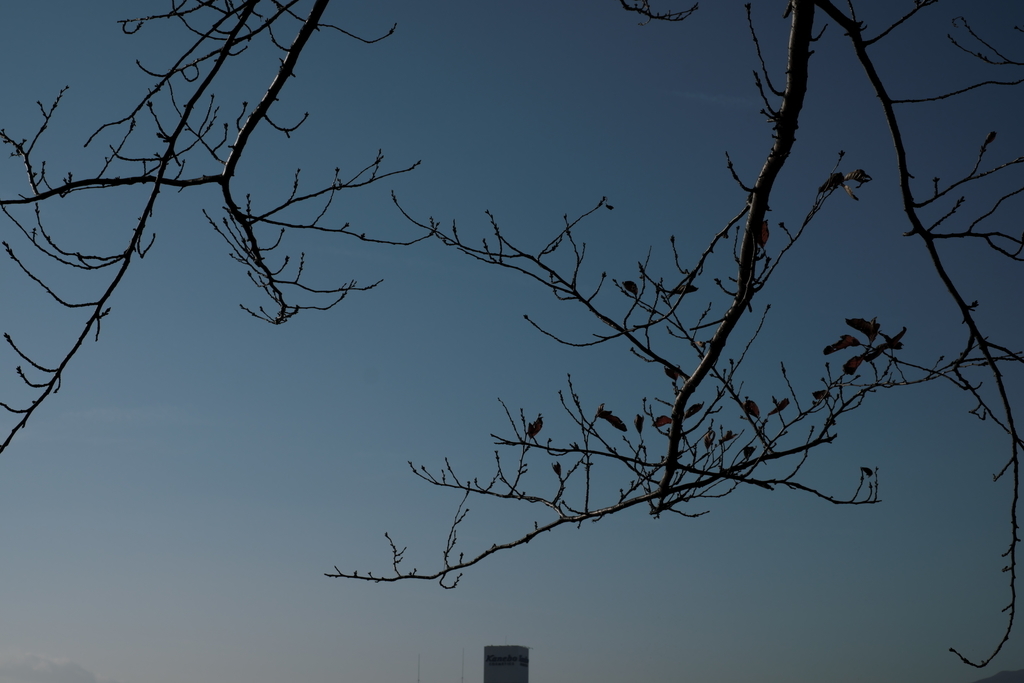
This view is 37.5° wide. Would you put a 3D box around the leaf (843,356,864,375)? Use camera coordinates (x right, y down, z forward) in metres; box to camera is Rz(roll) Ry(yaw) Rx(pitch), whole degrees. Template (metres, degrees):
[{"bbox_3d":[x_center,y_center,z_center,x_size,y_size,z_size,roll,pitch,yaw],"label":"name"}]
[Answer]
[{"bbox_3d":[0.679,0.048,3.000,0.049,0.026,0.020,-46,-10,8],"label":"leaf"}]

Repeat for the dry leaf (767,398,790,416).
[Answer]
[{"bbox_3d":[0.566,0.140,3.200,0.056,0.017,0.027,-36,-8,7],"label":"dry leaf"}]

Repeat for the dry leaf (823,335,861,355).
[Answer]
[{"bbox_3d":[0.658,0.006,3.000,0.077,0.020,0.027,-13,-3,12],"label":"dry leaf"}]

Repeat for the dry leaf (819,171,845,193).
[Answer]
[{"bbox_3d":[0.678,-0.338,3.200,0.061,0.017,0.027,-35,-2,13],"label":"dry leaf"}]

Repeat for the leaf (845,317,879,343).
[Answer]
[{"bbox_3d":[0.695,-0.024,3.000,0.034,0.070,0.020,-43,-8,10],"label":"leaf"}]

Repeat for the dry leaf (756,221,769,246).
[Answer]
[{"bbox_3d":[0.531,-0.229,3.200,0.025,0.058,0.020,5,5,9],"label":"dry leaf"}]

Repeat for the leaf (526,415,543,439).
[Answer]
[{"bbox_3d":[0.048,0.180,3.200,0.025,0.054,0.020,22,-3,2],"label":"leaf"}]

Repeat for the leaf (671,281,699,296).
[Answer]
[{"bbox_3d":[0.366,-0.113,3.200,0.062,0.017,0.027,-6,1,7],"label":"leaf"}]

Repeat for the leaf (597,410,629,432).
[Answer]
[{"bbox_3d":[0.213,0.168,3.200,0.076,0.019,0.027,29,-1,5],"label":"leaf"}]

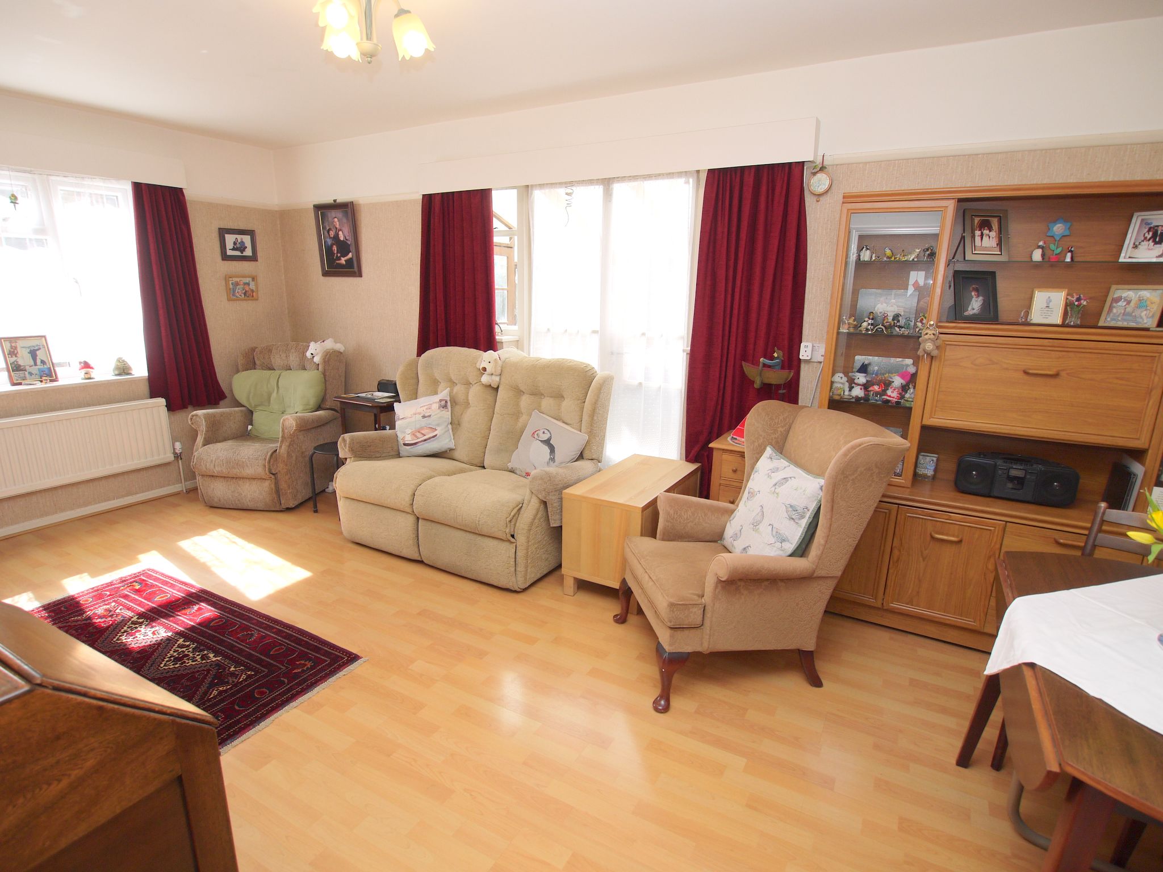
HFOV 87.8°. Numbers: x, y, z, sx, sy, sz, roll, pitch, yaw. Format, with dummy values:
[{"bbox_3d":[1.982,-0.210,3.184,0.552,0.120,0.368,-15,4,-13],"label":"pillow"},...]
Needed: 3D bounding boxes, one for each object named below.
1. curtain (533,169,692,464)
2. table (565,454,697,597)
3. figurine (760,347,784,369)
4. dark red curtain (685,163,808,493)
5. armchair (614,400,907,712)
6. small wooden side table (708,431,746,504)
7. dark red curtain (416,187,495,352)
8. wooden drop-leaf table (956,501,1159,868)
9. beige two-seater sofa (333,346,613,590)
[{"bbox_3d":[0.135,-0.438,3.610,1.050,2.000,0.070,9,17,29],"label":"curtain"},{"bbox_3d":[0.278,0.471,3.143,0.405,0.540,0.760,9,17,29],"label":"table"},{"bbox_3d":[0.876,-0.363,2.794,0.105,0.105,0.055,9,17,29],"label":"figurine"},{"bbox_3d":[0.830,-0.300,3.112,0.550,2.000,0.140,9,17,29],"label":"dark red curtain"},{"bbox_3d":[0.624,0.415,2.425,0.850,1.020,0.750,-2,15,-12],"label":"armchair"},{"bbox_3d":[0.869,0.407,3.019,0.420,0.740,0.380,9,17,29],"label":"small wooden side table"},{"bbox_3d":[-0.829,-0.560,4.033,0.660,2.000,0.130,9,17,29],"label":"dark red curtain"},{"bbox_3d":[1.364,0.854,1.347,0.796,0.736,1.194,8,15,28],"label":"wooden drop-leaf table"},{"bbox_3d":[-0.651,0.089,3.497,1.450,1.080,0.900,9,17,29],"label":"beige two-seater sofa"}]

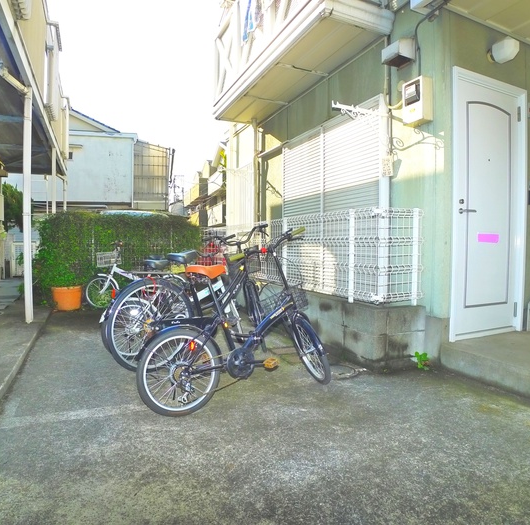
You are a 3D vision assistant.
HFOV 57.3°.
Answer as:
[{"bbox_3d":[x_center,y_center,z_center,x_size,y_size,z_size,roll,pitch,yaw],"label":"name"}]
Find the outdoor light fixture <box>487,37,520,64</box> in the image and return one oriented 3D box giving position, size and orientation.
[{"bbox_3d":[1.866,-1.651,3.789,0.165,0.155,0.180,-1,2,-29],"label":"outdoor light fixture"}]

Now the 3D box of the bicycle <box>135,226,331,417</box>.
[{"bbox_3d":[-0.118,0.310,3.022,1.465,1.030,0.540,-1,3,-33],"label":"bicycle"}]

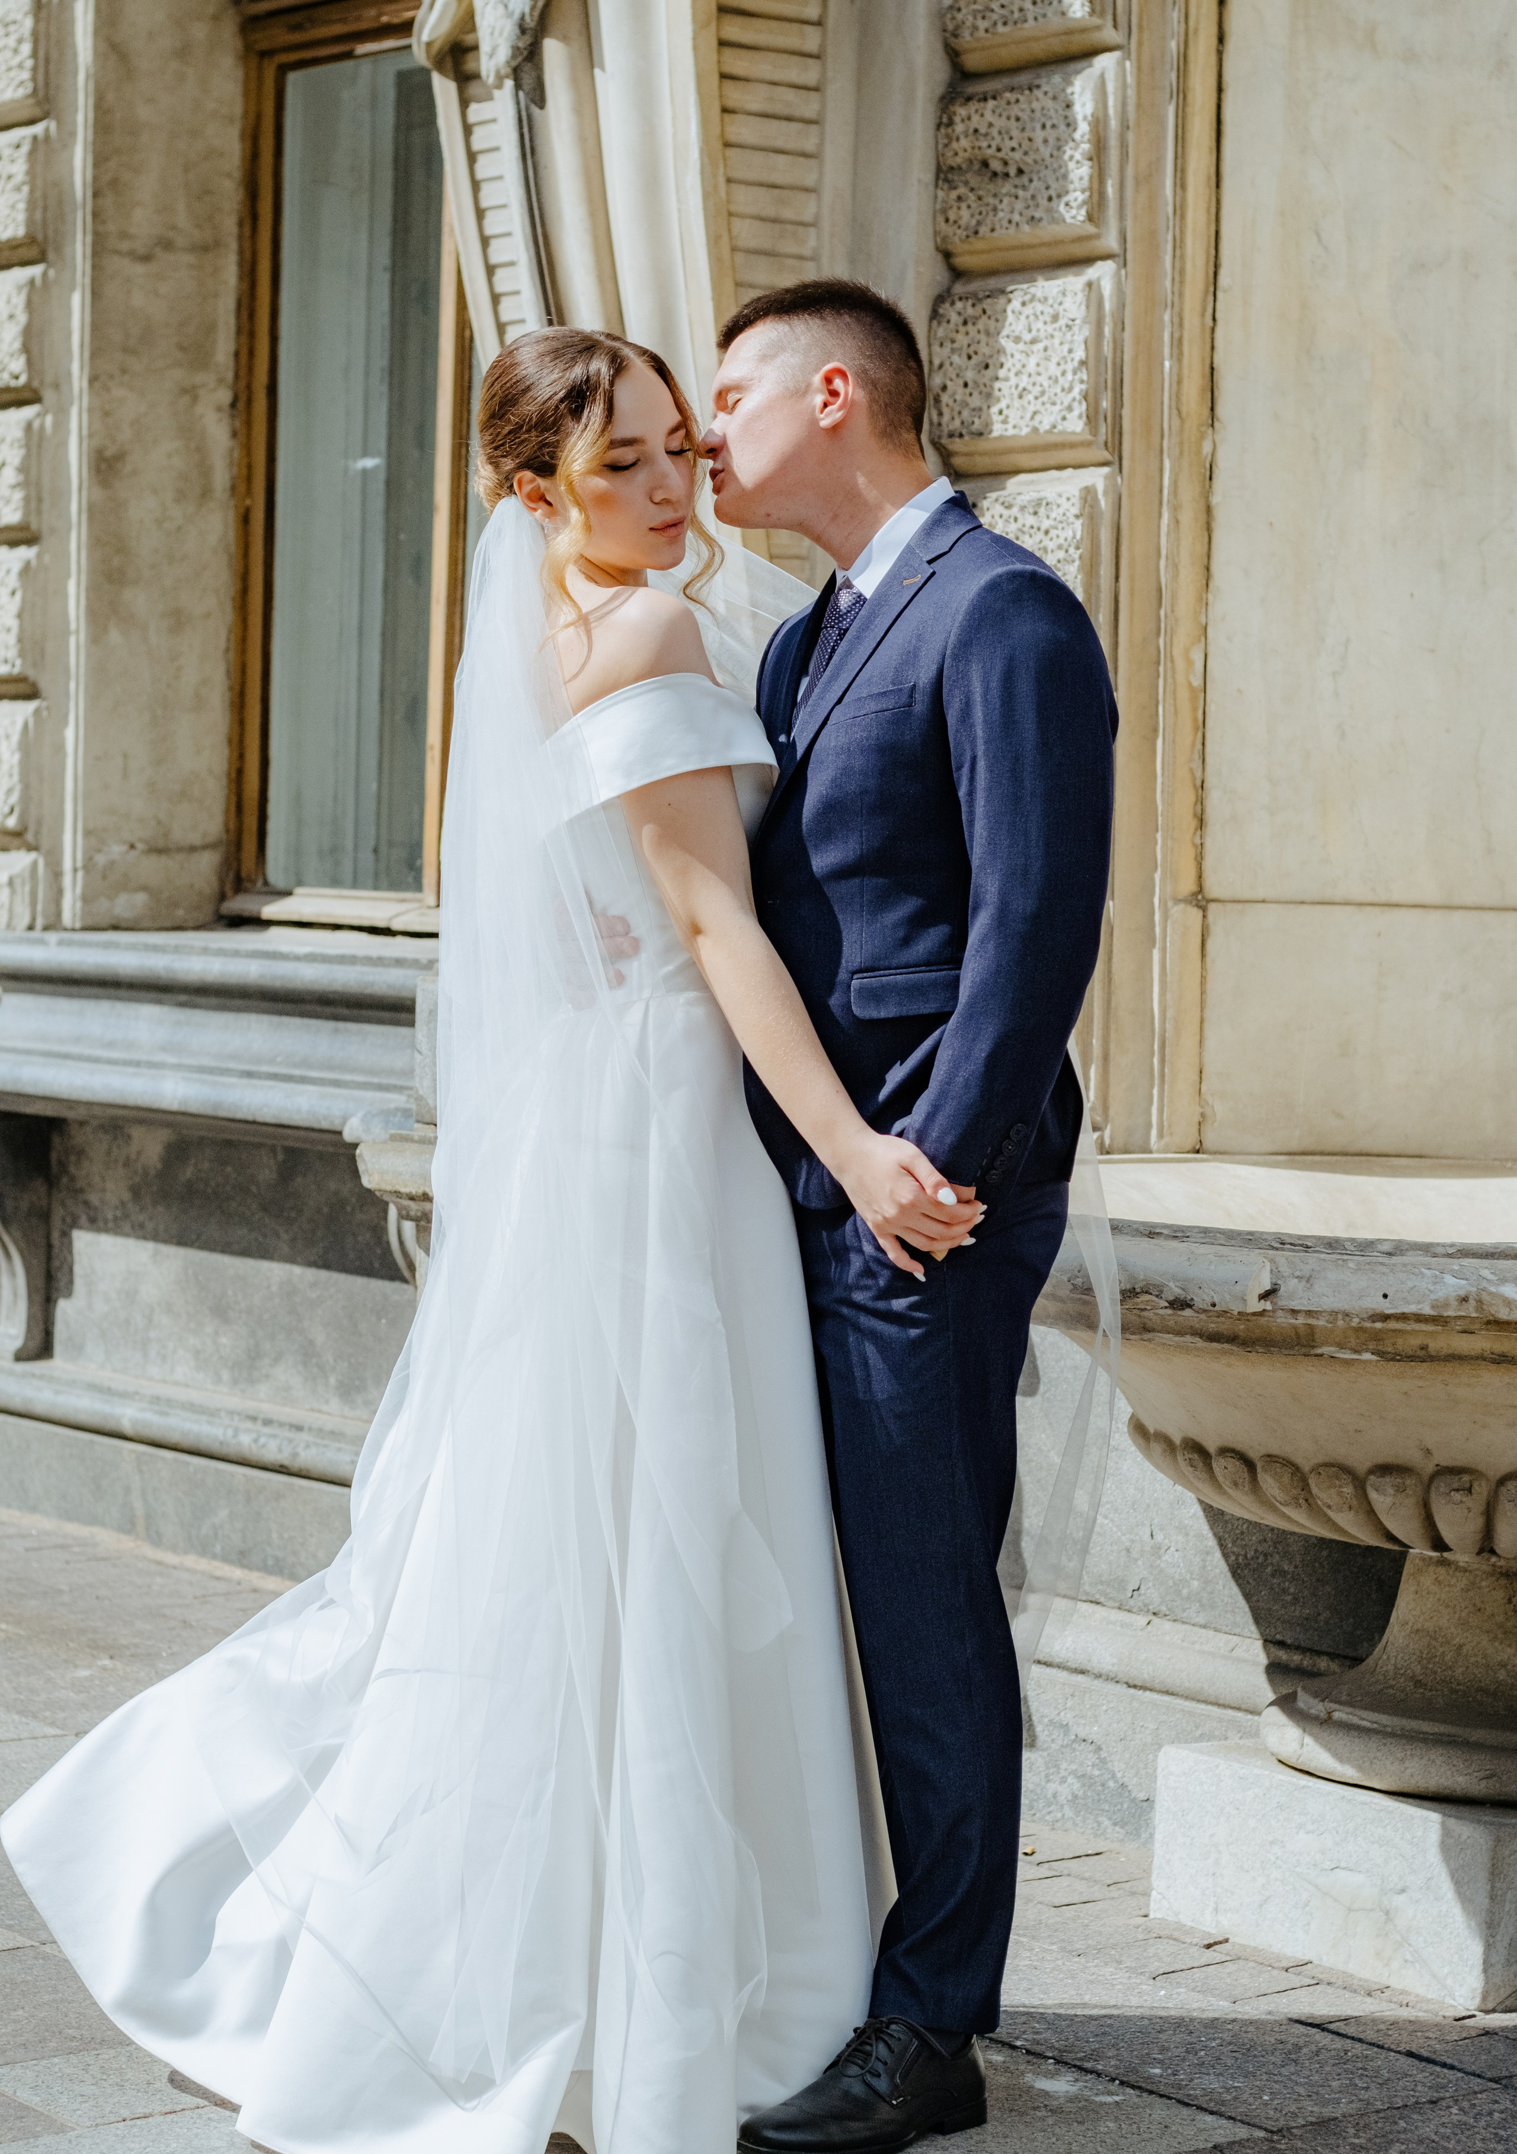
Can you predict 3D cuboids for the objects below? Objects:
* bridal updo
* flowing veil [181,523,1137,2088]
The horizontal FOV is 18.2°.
[{"bbox_3d":[-0.153,-0.574,4.470,0.200,0.265,0.240,-1,4,-37],"label":"bridal updo"},{"bbox_3d":[-0.070,0.217,4.530,0.920,1.480,0.620,0,3,-30],"label":"flowing veil"}]

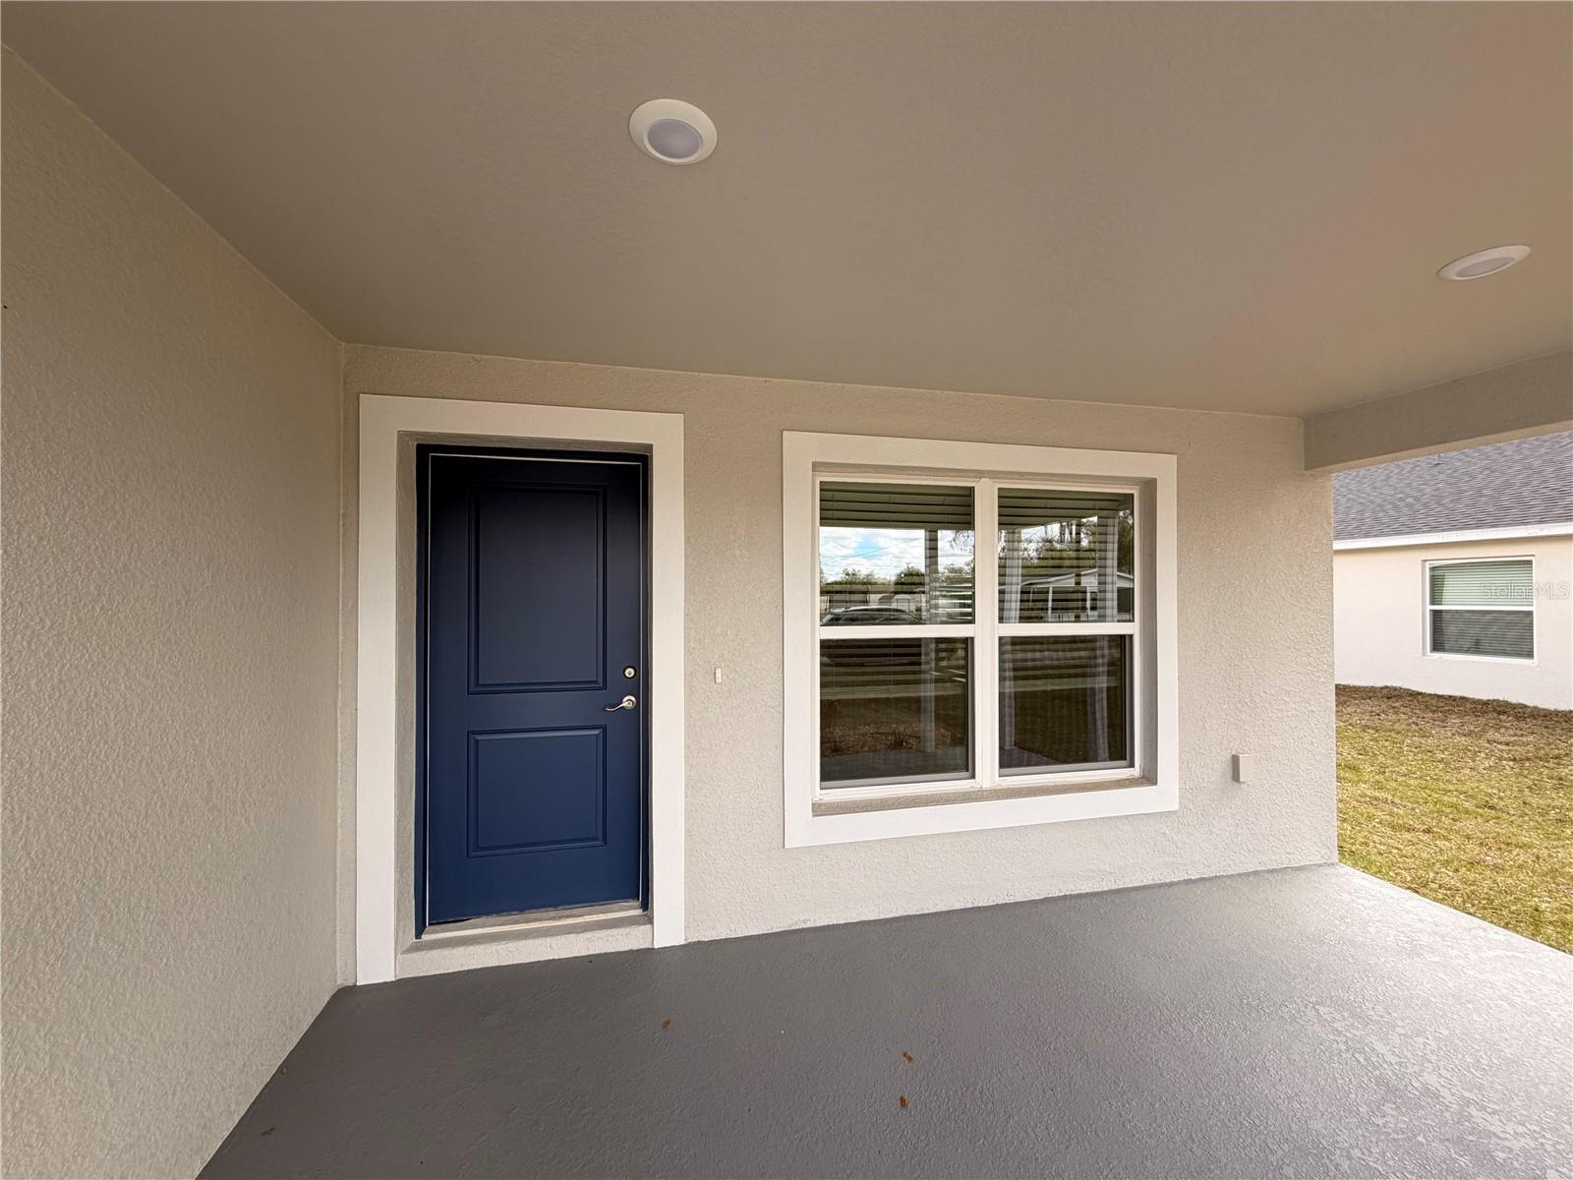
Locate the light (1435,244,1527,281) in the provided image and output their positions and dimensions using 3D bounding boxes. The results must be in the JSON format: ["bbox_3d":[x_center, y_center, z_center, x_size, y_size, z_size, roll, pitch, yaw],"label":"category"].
[{"bbox_3d":[2.079,-0.967,1.896,0.188,0.027,0.188,0,-1,-13],"label":"light"}]

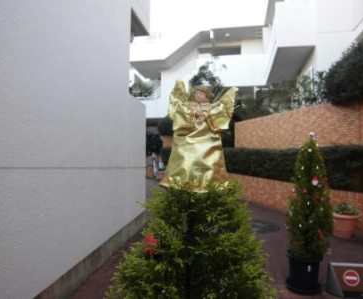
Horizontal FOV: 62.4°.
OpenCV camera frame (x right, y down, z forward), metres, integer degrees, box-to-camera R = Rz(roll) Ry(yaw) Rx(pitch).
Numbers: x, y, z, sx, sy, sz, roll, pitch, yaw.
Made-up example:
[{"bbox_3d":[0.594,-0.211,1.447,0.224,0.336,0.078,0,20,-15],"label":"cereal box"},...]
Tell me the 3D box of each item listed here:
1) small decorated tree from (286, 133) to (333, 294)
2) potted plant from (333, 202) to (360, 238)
[{"bbox_3d":[1.555,0.729,3.642,0.531,1.831,0.531,0,-4,0],"label":"small decorated tree"},{"bbox_3d":[3.499,1.474,6.304,0.550,0.691,0.550,0,-4,0],"label":"potted plant"}]

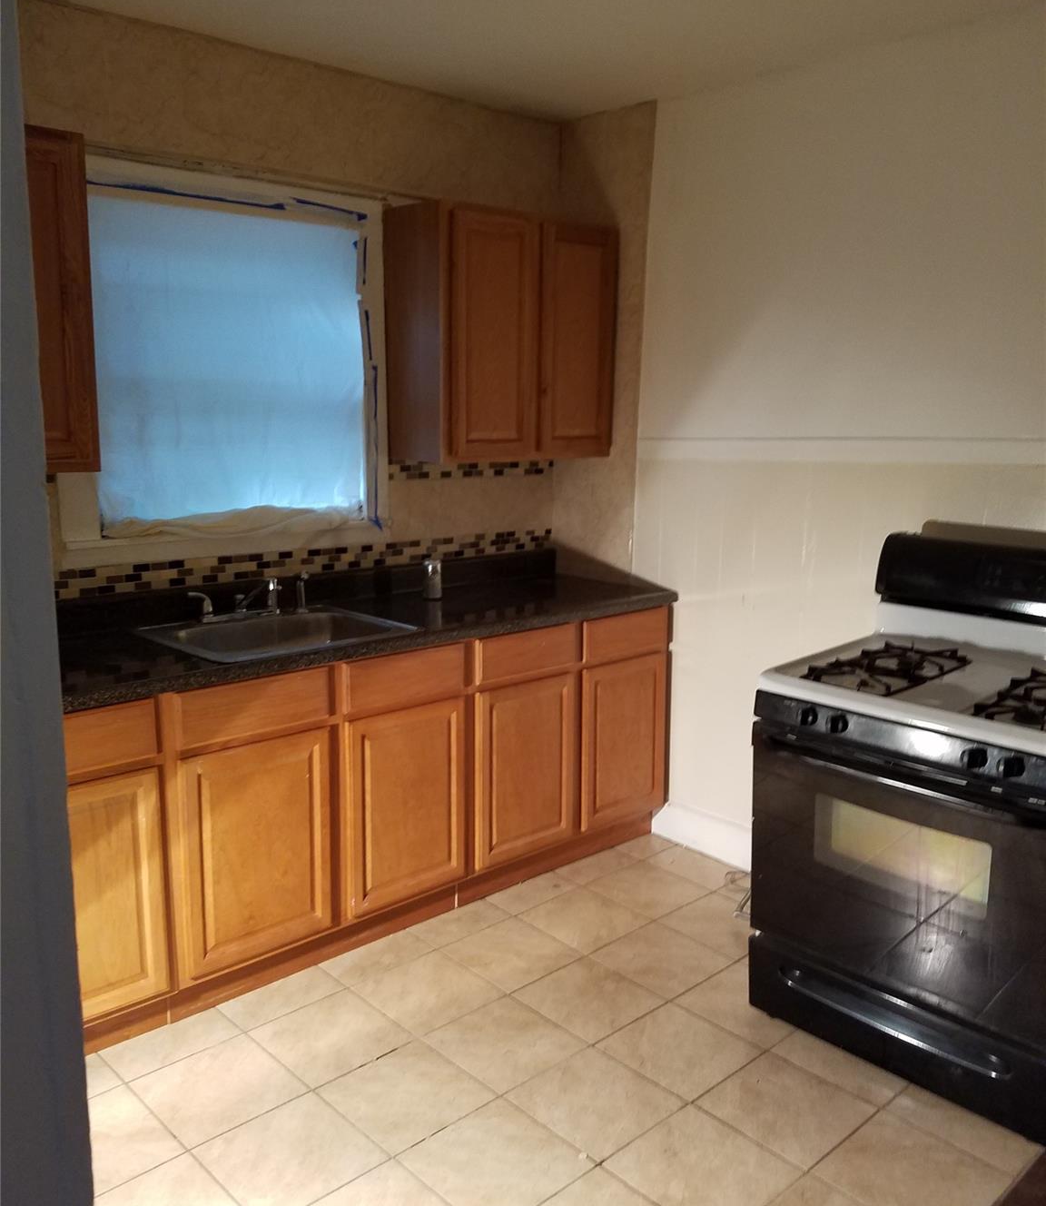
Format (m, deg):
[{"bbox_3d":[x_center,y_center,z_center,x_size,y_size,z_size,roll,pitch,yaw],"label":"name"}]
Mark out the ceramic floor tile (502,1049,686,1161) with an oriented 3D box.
[{"bbox_3d":[0.163,1.123,2.367,0.299,0.010,0.299,-9,14,-42],"label":"ceramic floor tile"}]

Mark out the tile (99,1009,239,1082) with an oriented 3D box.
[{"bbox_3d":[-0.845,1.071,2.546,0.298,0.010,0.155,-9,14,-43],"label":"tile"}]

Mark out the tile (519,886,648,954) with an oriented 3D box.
[{"bbox_3d":[0.188,0.972,3.199,0.298,0.010,0.298,-9,14,-43],"label":"tile"}]

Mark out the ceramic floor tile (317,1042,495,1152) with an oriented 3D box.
[{"bbox_3d":[-0.262,1.113,2.372,0.298,0.010,0.298,-9,14,-43],"label":"ceramic floor tile"}]

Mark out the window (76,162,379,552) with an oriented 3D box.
[{"bbox_3d":[-0.851,-0.700,3.077,1.056,1.023,0.100,-9,14,-43],"label":"window"}]

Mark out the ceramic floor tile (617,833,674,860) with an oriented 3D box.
[{"bbox_3d":[0.443,0.879,3.739,0.205,0.010,0.143,-9,14,-43],"label":"ceramic floor tile"}]

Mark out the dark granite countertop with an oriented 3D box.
[{"bbox_3d":[-0.469,0.025,3.116,2.209,0.139,0.611,-9,14,-43],"label":"dark granite countertop"}]

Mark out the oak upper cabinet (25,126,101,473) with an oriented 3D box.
[{"bbox_3d":[-1.314,-0.699,2.439,0.500,0.781,0.326,-9,14,-43],"label":"oak upper cabinet"}]

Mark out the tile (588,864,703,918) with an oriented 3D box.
[{"bbox_3d":[0.415,0.949,3.451,0.300,0.010,0.300,-9,14,-43],"label":"tile"}]

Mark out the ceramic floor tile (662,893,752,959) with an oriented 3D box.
[{"bbox_3d":[0.615,0.981,3.192,0.299,0.010,0.299,-9,14,-42],"label":"ceramic floor tile"}]

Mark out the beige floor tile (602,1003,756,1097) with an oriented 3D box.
[{"bbox_3d":[0.385,1.102,2.589,0.300,0.010,0.300,-9,14,-43],"label":"beige floor tile"}]

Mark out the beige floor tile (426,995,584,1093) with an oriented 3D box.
[{"bbox_3d":[-0.044,1.093,2.601,0.300,0.010,0.300,-9,14,-43],"label":"beige floor tile"}]

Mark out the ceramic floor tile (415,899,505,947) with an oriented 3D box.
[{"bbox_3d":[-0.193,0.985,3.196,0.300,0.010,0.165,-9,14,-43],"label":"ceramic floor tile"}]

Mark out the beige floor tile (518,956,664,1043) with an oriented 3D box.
[{"bbox_3d":[0.177,1.060,2.807,0.300,0.010,0.300,-9,14,-43],"label":"beige floor tile"}]

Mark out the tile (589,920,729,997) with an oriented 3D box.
[{"bbox_3d":[0.400,1.026,3.017,0.300,0.010,0.300,-9,14,-43],"label":"tile"}]

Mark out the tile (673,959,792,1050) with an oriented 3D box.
[{"bbox_3d":[0.602,1.056,2.769,0.298,0.010,0.298,-9,14,-43],"label":"tile"}]

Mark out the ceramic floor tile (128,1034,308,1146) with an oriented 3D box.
[{"bbox_3d":[-0.688,1.110,2.392,0.299,0.010,0.299,-9,14,-42],"label":"ceramic floor tile"}]

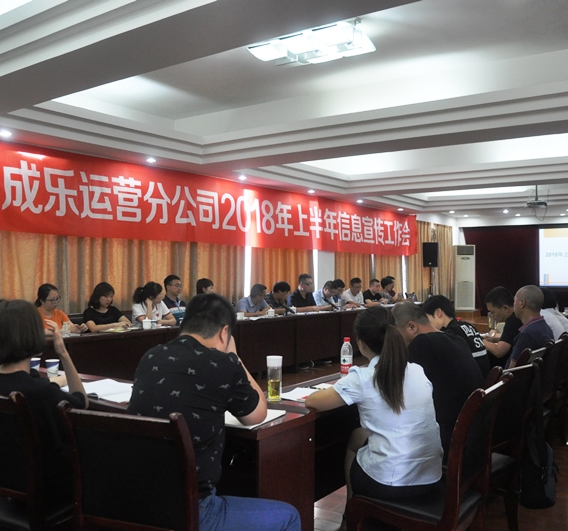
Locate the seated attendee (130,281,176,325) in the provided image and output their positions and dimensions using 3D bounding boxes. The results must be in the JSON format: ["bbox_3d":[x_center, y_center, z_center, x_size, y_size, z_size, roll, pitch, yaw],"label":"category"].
[{"bbox_3d":[-1.480,0.773,6.465,0.720,1.220,0.520,1,0,27],"label":"seated attendee"}]

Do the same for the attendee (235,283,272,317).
[{"bbox_3d":[-0.267,0.840,8.128,0.800,1.190,0.540,1,0,32],"label":"attendee"}]

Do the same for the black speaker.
[{"bbox_3d":[3.224,-0.234,13.193,0.340,0.550,0.330,1,0,14],"label":"black speaker"}]

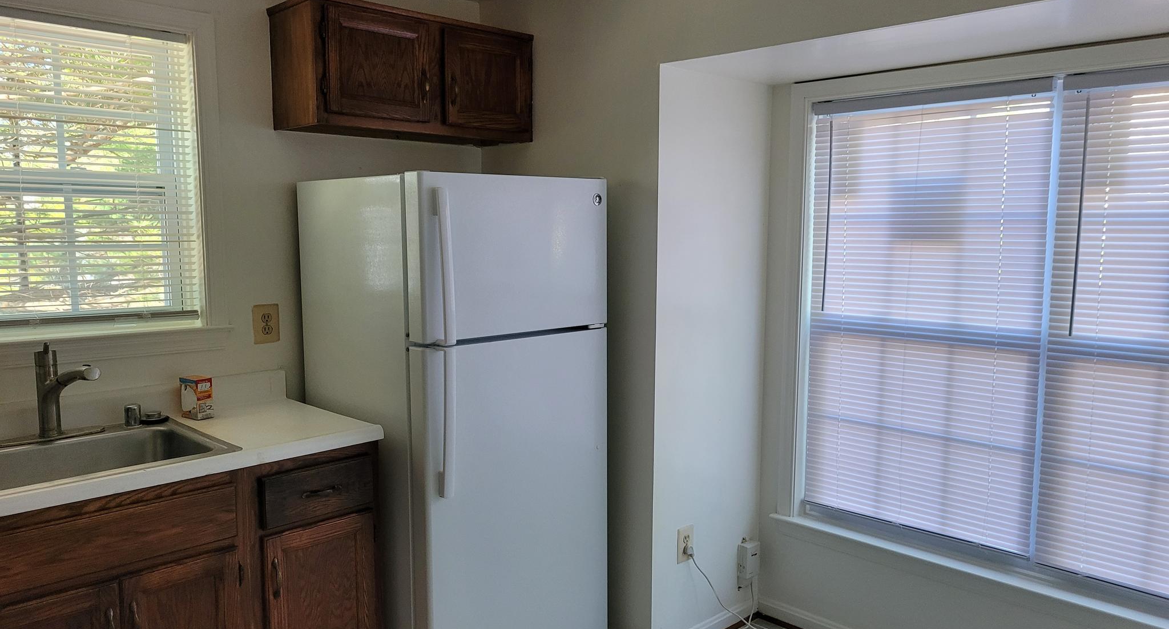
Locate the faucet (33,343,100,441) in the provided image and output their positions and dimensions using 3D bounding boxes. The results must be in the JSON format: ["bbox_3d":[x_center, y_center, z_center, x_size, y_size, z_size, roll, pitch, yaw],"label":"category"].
[{"bbox_3d":[-1.382,0.211,2.347,0.250,0.256,0.062,3,7,29],"label":"faucet"}]

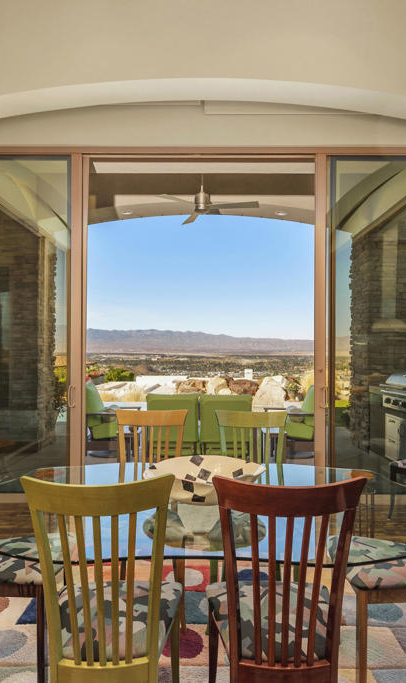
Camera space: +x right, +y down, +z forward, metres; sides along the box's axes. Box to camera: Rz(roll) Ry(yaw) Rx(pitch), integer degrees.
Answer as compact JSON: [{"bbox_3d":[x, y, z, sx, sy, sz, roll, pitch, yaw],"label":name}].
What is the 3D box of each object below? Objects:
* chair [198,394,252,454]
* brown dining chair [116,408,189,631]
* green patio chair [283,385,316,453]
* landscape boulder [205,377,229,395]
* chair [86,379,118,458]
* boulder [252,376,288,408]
[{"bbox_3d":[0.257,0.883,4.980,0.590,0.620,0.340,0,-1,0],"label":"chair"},{"bbox_3d":[-0.290,0.900,2.470,0.460,1.010,0.560,0,-1,0],"label":"brown dining chair"},{"bbox_3d":[1.250,1.020,6.000,0.760,0.910,0.640,0,-1,6],"label":"green patio chair"},{"bbox_3d":[0.417,1.315,13.100,0.700,0.620,0.600,0,-1,0],"label":"landscape boulder"},{"bbox_3d":[-1.310,1.007,6.000,0.800,0.970,0.700,0,-1,-3],"label":"chair"},{"bbox_3d":[1.668,1.235,11.500,0.860,0.740,0.700,0,-1,0],"label":"boulder"}]

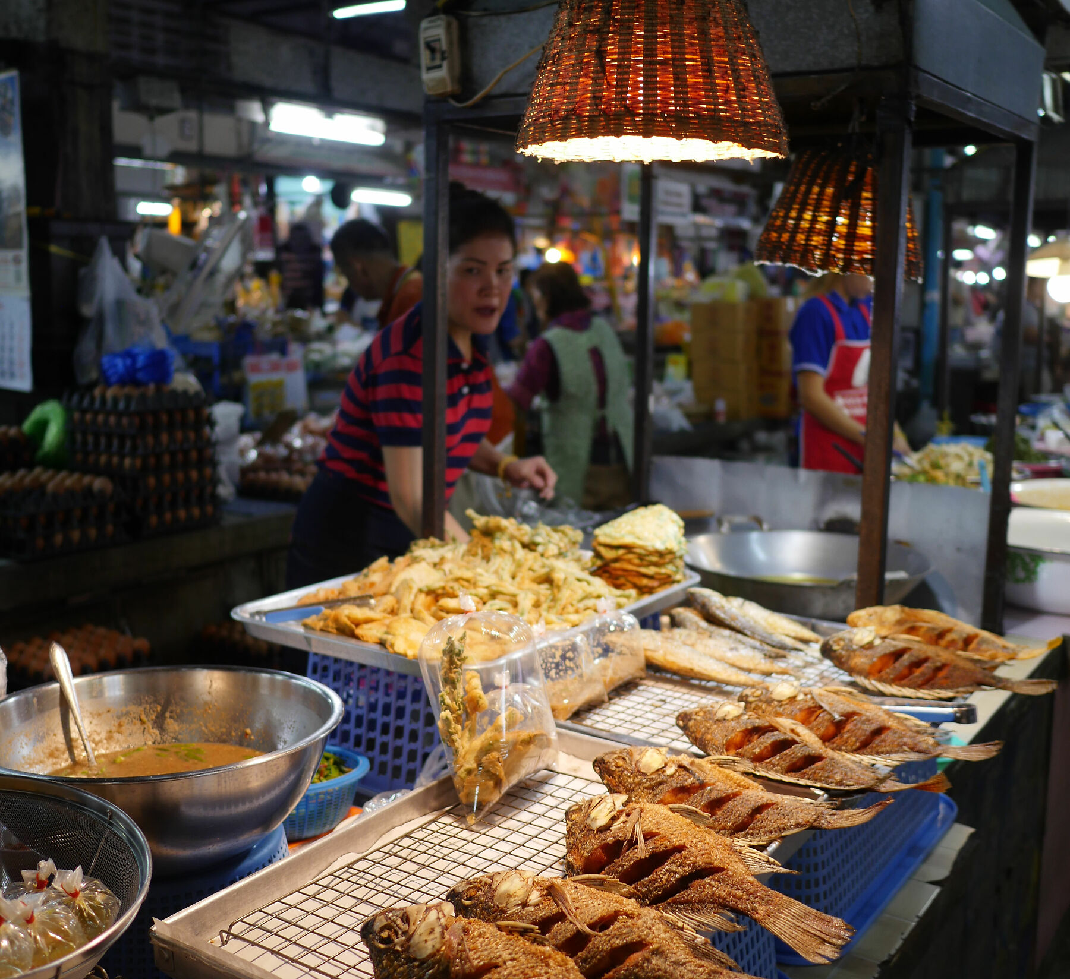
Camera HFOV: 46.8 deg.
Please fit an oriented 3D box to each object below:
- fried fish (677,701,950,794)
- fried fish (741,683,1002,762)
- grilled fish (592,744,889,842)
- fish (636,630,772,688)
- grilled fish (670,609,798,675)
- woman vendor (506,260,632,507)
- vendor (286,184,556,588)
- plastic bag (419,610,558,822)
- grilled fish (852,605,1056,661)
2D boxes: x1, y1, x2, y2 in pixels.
[{"bbox_3d":[0.284,0.273,1.310,0.314,0.055,0.125,7,10,39],"label":"fried fish"},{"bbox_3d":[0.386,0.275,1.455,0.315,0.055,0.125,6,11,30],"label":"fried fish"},{"bbox_3d":[0.196,0.289,1.218,0.293,0.055,0.125,3,8,20],"label":"grilled fish"},{"bbox_3d":[0.201,0.220,1.586,0.255,0.050,0.060,12,13,37],"label":"fish"},{"bbox_3d":[0.301,0.235,1.895,0.072,0.050,0.255,-7,13,-42],"label":"grilled fish"},{"bbox_3d":[0.134,-0.114,4.536,0.480,1.400,0.420,-7,12,-38],"label":"woman vendor"},{"bbox_3d":[-0.230,0.218,2.231,0.540,1.485,0.490,7,12,33],"label":"vendor"},{"bbox_3d":[-0.059,0.214,1.284,0.120,0.205,0.155,7,12,33],"label":"plastic bag"},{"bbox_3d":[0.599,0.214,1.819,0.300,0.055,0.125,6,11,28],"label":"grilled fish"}]

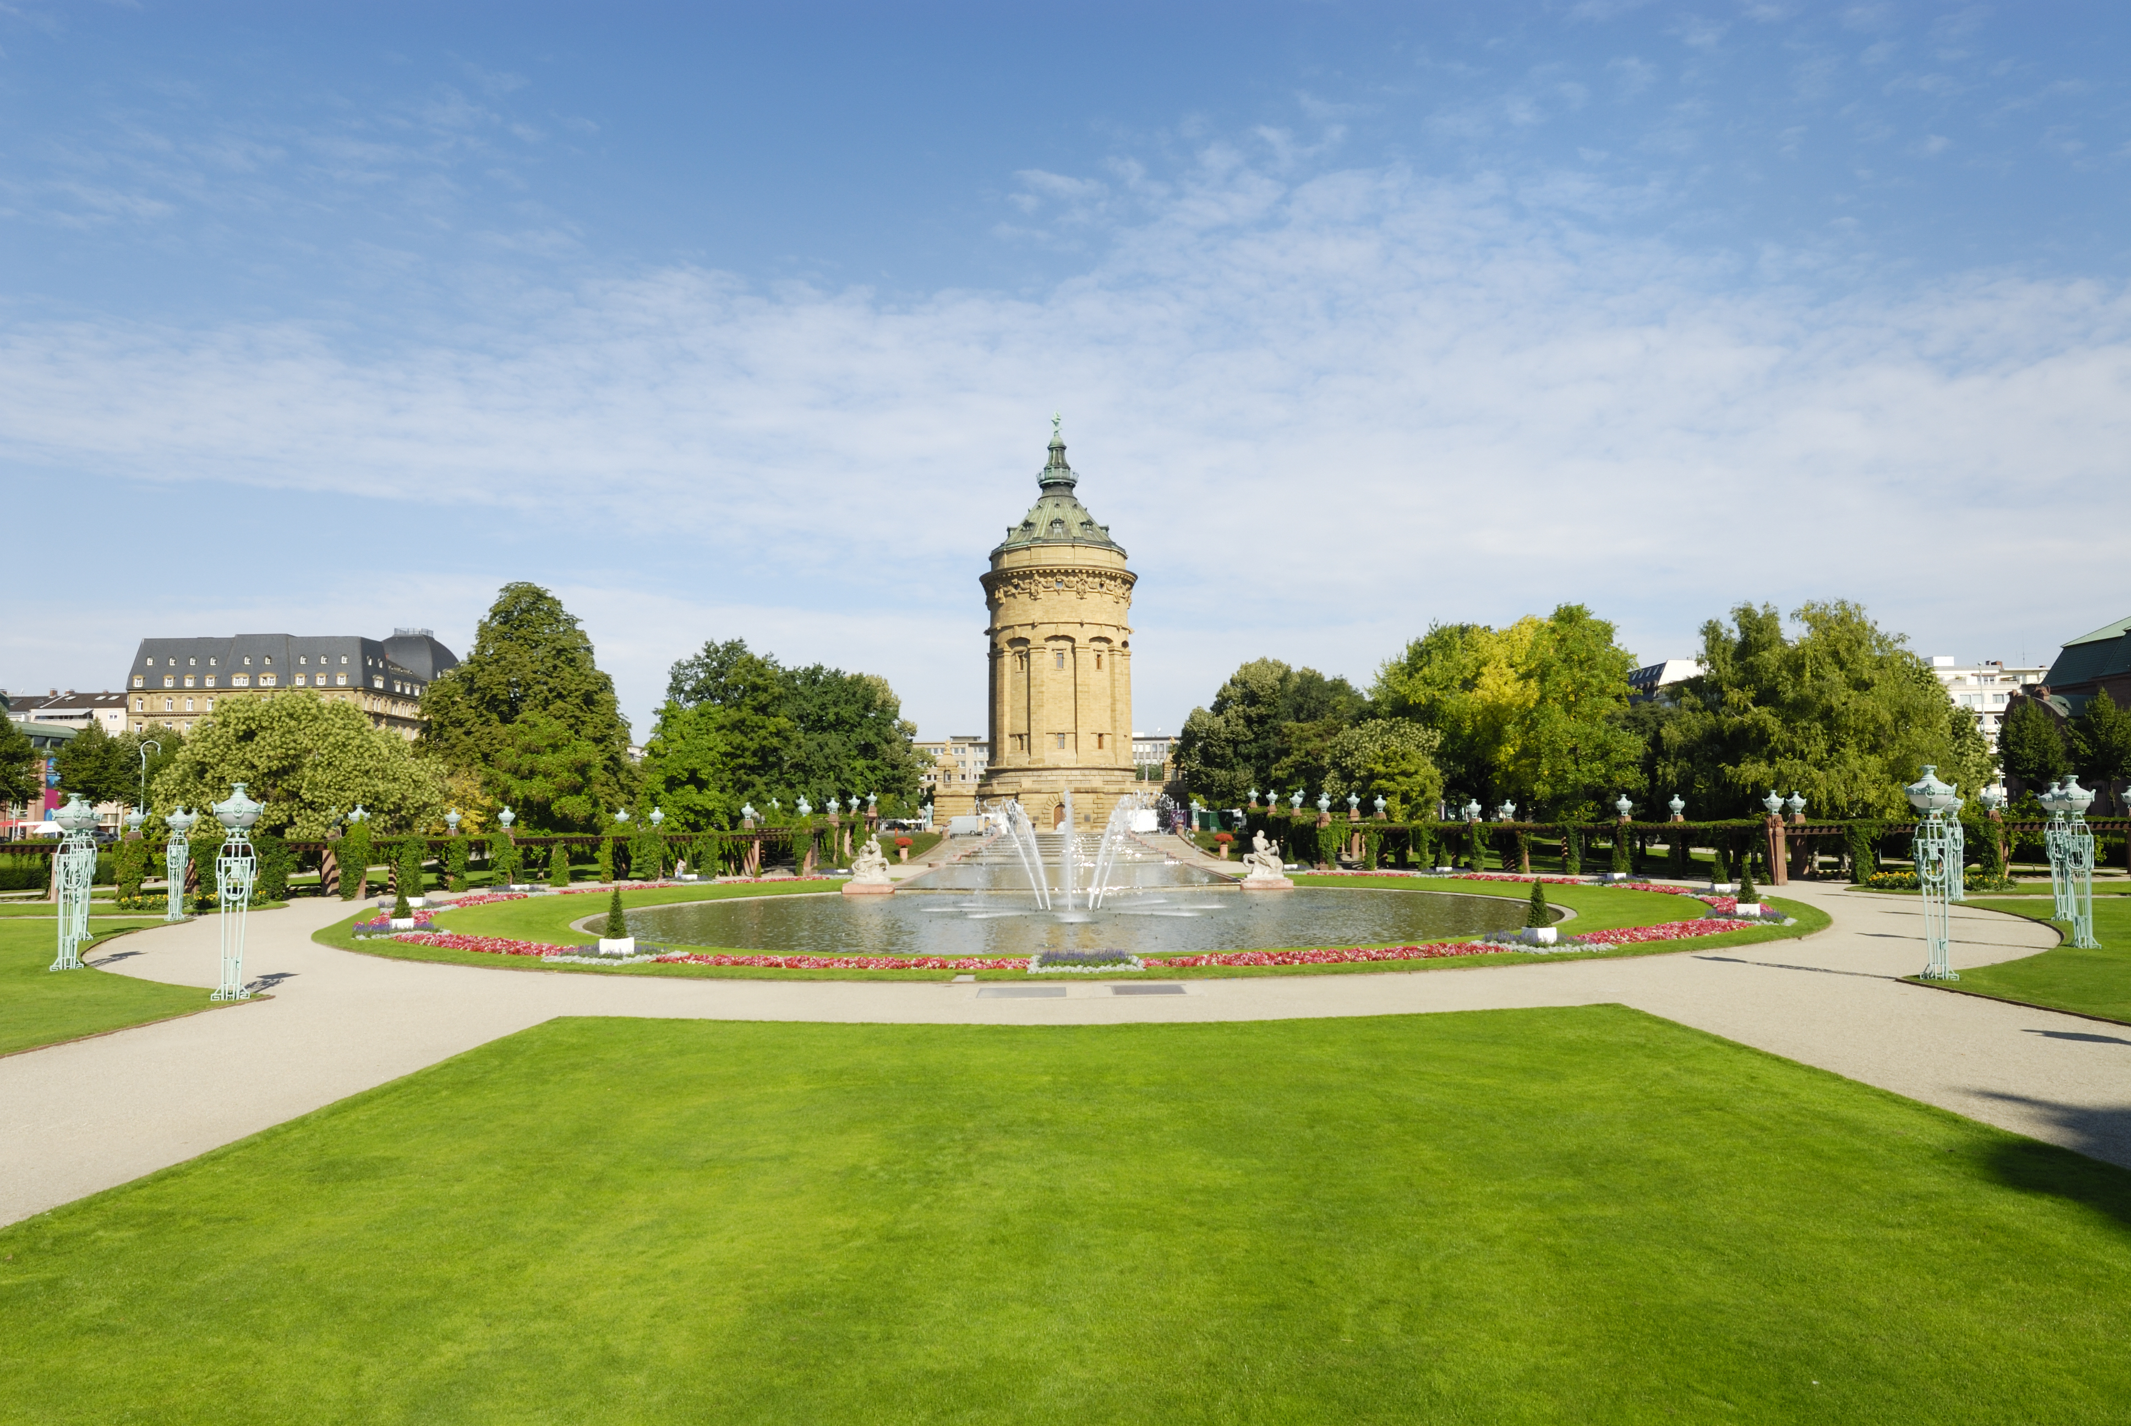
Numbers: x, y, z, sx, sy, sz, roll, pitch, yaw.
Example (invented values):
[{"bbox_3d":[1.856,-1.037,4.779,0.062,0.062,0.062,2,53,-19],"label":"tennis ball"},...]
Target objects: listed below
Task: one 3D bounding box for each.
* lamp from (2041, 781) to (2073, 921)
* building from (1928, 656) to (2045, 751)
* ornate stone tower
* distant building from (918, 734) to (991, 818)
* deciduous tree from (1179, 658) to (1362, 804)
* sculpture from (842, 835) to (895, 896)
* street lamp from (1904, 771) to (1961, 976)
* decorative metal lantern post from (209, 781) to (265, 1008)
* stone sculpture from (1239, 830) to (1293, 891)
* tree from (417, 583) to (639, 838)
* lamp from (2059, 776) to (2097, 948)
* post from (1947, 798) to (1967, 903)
[{"bbox_3d":[32.891,4.595,41.189,0.970,4.550,0.970,-5,-6,38],"label":"lamp"},{"bbox_3d":[137.011,5.127,192.179,24.000,25.000,16.000,-1,-5,0],"label":"building"},{"bbox_3d":[-0.874,-12.858,175.338,23.000,59.000,23.000,-1,-5,0],"label":"ornate stone tower"},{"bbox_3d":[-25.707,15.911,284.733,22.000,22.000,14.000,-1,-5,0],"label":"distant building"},{"bbox_3d":[23.111,4.126,140.161,21.060,20.400,20.010,-1,-5,0],"label":"deciduous tree"},{"bbox_3d":[-10.630,8.277,68.199,3.000,3.210,2.200,1,-5,-17],"label":"sculpture"},{"bbox_3d":[18.582,3.407,26.609,0.970,4.550,0.970,-4,-6,35],"label":"street lamp"},{"bbox_3d":[-18.759,4.011,28.167,1.080,4.820,1.080,-1,-5,0],"label":"decorative metal lantern post"},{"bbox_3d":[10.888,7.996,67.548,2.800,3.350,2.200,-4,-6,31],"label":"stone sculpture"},{"bbox_3d":[-46.365,0.861,107.379,17.090,24.450,16.230,-1,-5,0],"label":"tree"},{"bbox_3d":[26.888,3.952,33.033,0.970,4.550,0.970,-5,-7,39],"label":"lamp"},{"bbox_3d":[39.062,5.815,54.821,1.080,4.820,1.080,-1,-5,0],"label":"post"}]

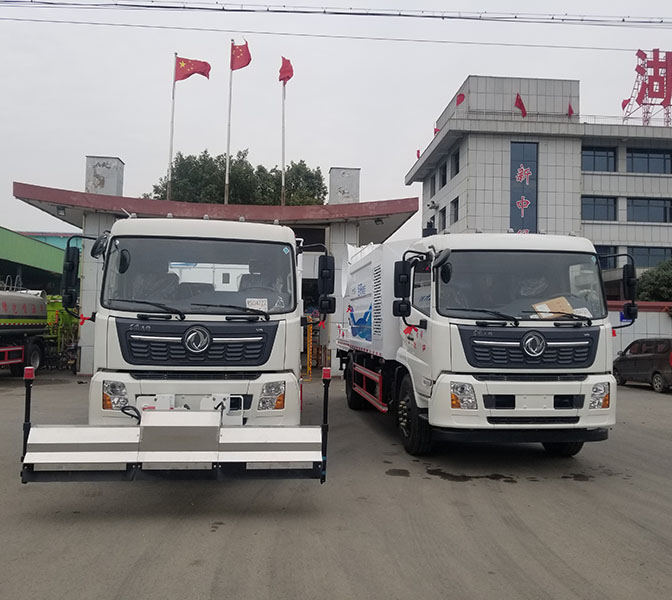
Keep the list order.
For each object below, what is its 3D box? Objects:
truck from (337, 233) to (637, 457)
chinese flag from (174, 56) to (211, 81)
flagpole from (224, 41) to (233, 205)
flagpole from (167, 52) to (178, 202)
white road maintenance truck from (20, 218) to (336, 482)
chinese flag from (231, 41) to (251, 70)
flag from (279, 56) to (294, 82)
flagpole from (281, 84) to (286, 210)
[{"bbox_3d":[1.841,0.792,11.634,2.700,3.120,8.700,1,-3,-7],"label":"truck"},{"bbox_3d":[-5.378,-8.669,22.600,1.380,0.960,0.300,1,-3,12],"label":"chinese flag"},{"bbox_3d":[-4.014,-6.553,22.653,0.120,6.595,0.120,2,-3,-4],"label":"flagpole"},{"bbox_3d":[-6.178,-6.365,22.666,0.120,6.024,0.120,2,-3,-4],"label":"flagpole"},{"bbox_3d":[-1.892,0.665,10.088,2.900,3.100,9.000,1,-3,-5],"label":"white road maintenance truck"},{"bbox_3d":[-3.541,-9.077,22.400,0.950,1.100,0.400,0,-3,30],"label":"chinese flag"},{"bbox_3d":[-1.829,-8.516,22.200,0.500,0.980,0.750,3,-3,-41],"label":"flag"},{"bbox_3d":[-1.951,-6.236,22.670,0.120,5.860,0.120,1,-3,-4],"label":"flagpole"}]

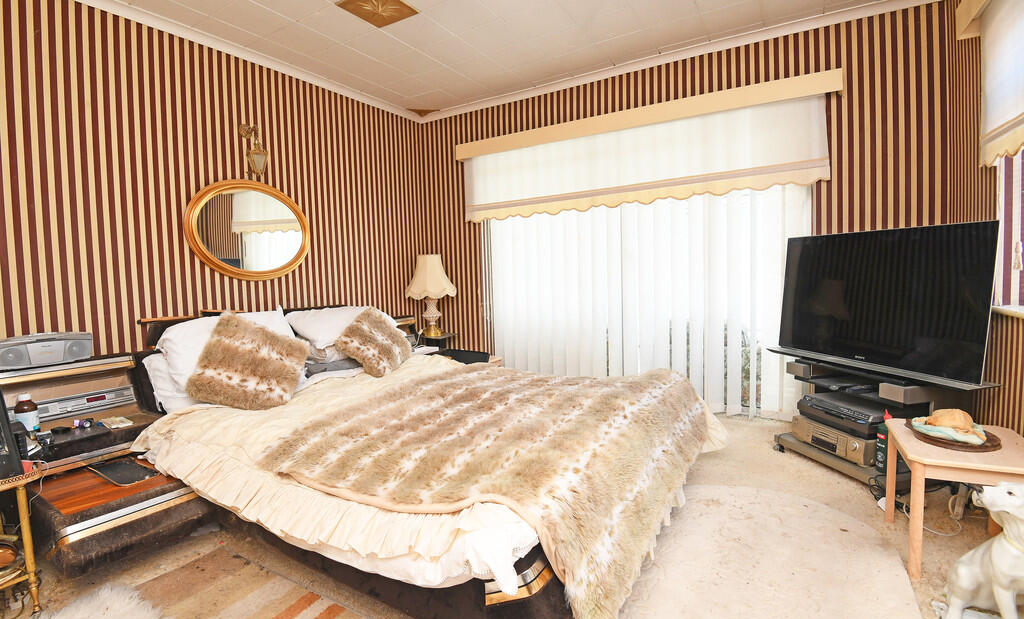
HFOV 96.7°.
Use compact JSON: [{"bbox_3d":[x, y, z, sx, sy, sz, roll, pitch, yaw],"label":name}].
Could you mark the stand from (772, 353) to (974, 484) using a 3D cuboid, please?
[{"bbox_3d":[1.684,0.528,2.207,0.440,0.510,0.650,-2,3,-8],"label":"stand"}]

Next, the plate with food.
[{"bbox_3d":[1.534,0.390,1.597,0.235,0.105,0.340,-1,3,23],"label":"plate with food"}]

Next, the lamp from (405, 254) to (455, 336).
[{"bbox_3d":[-0.609,-0.098,3.420,0.370,0.620,0.370,-2,3,-10],"label":"lamp"}]

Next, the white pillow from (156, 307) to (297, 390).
[{"bbox_3d":[-1.649,0.242,2.686,0.710,0.440,0.200,-5,-38,-52],"label":"white pillow"}]

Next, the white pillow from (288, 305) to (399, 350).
[{"bbox_3d":[-1.220,0.127,3.200,0.710,0.170,0.410,-5,47,-52],"label":"white pillow"}]

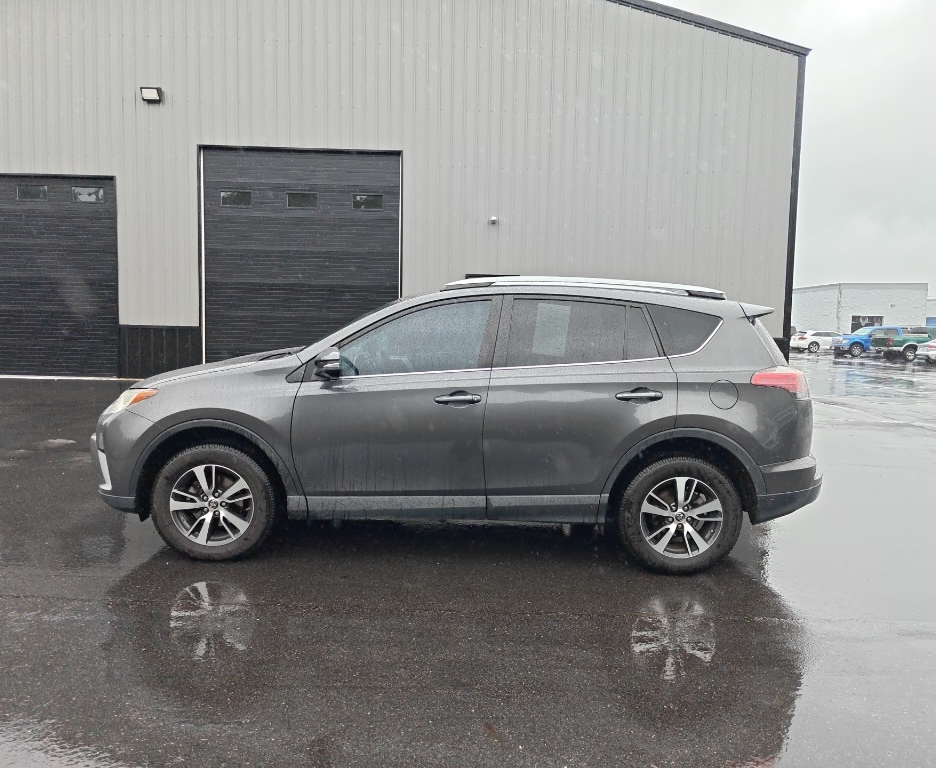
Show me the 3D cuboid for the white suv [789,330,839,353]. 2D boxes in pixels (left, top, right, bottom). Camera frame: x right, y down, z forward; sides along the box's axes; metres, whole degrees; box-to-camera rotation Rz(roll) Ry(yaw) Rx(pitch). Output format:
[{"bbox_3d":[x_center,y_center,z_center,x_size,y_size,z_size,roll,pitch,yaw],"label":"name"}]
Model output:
[{"bbox_3d":[25.990,-3.050,49.300,4.800,1.610,1.900,1,5,0],"label":"white suv"}]

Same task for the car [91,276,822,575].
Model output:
[{"bbox_3d":[-0.095,0.153,4.725,4.610,1.705,1.870,1,5,0],"label":"car"}]

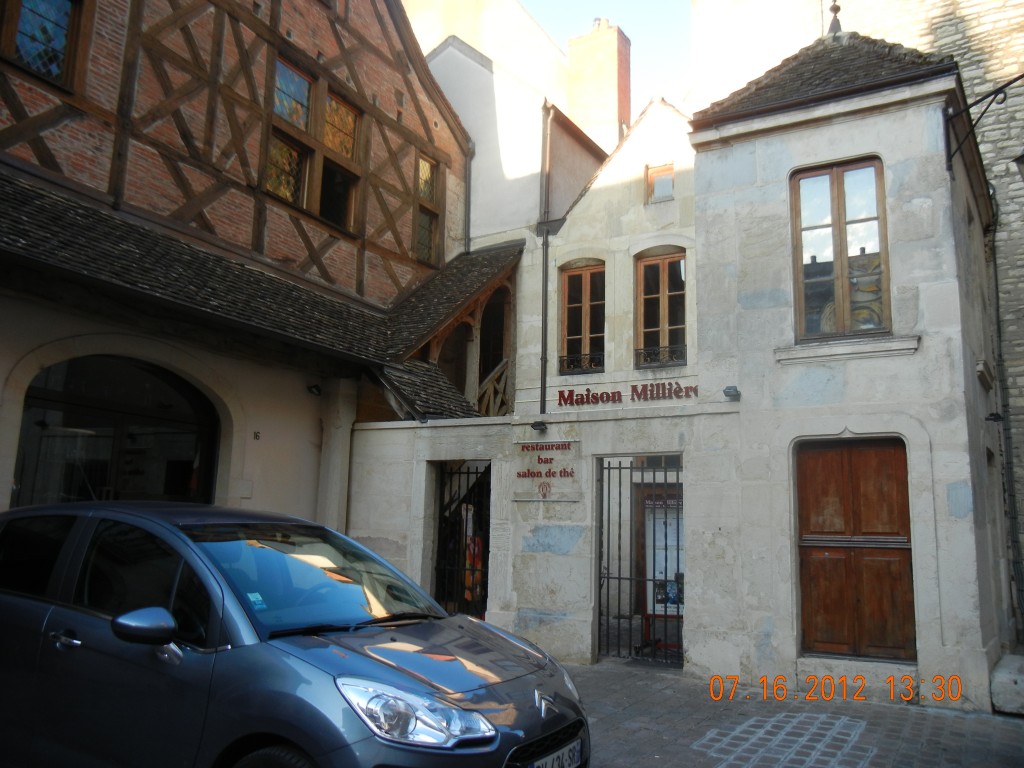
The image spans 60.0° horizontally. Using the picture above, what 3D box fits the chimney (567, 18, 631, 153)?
[{"bbox_3d":[1.467,-4.825,14.913,0.899,2.264,0.557,-4,-11,29],"label":"chimney"}]

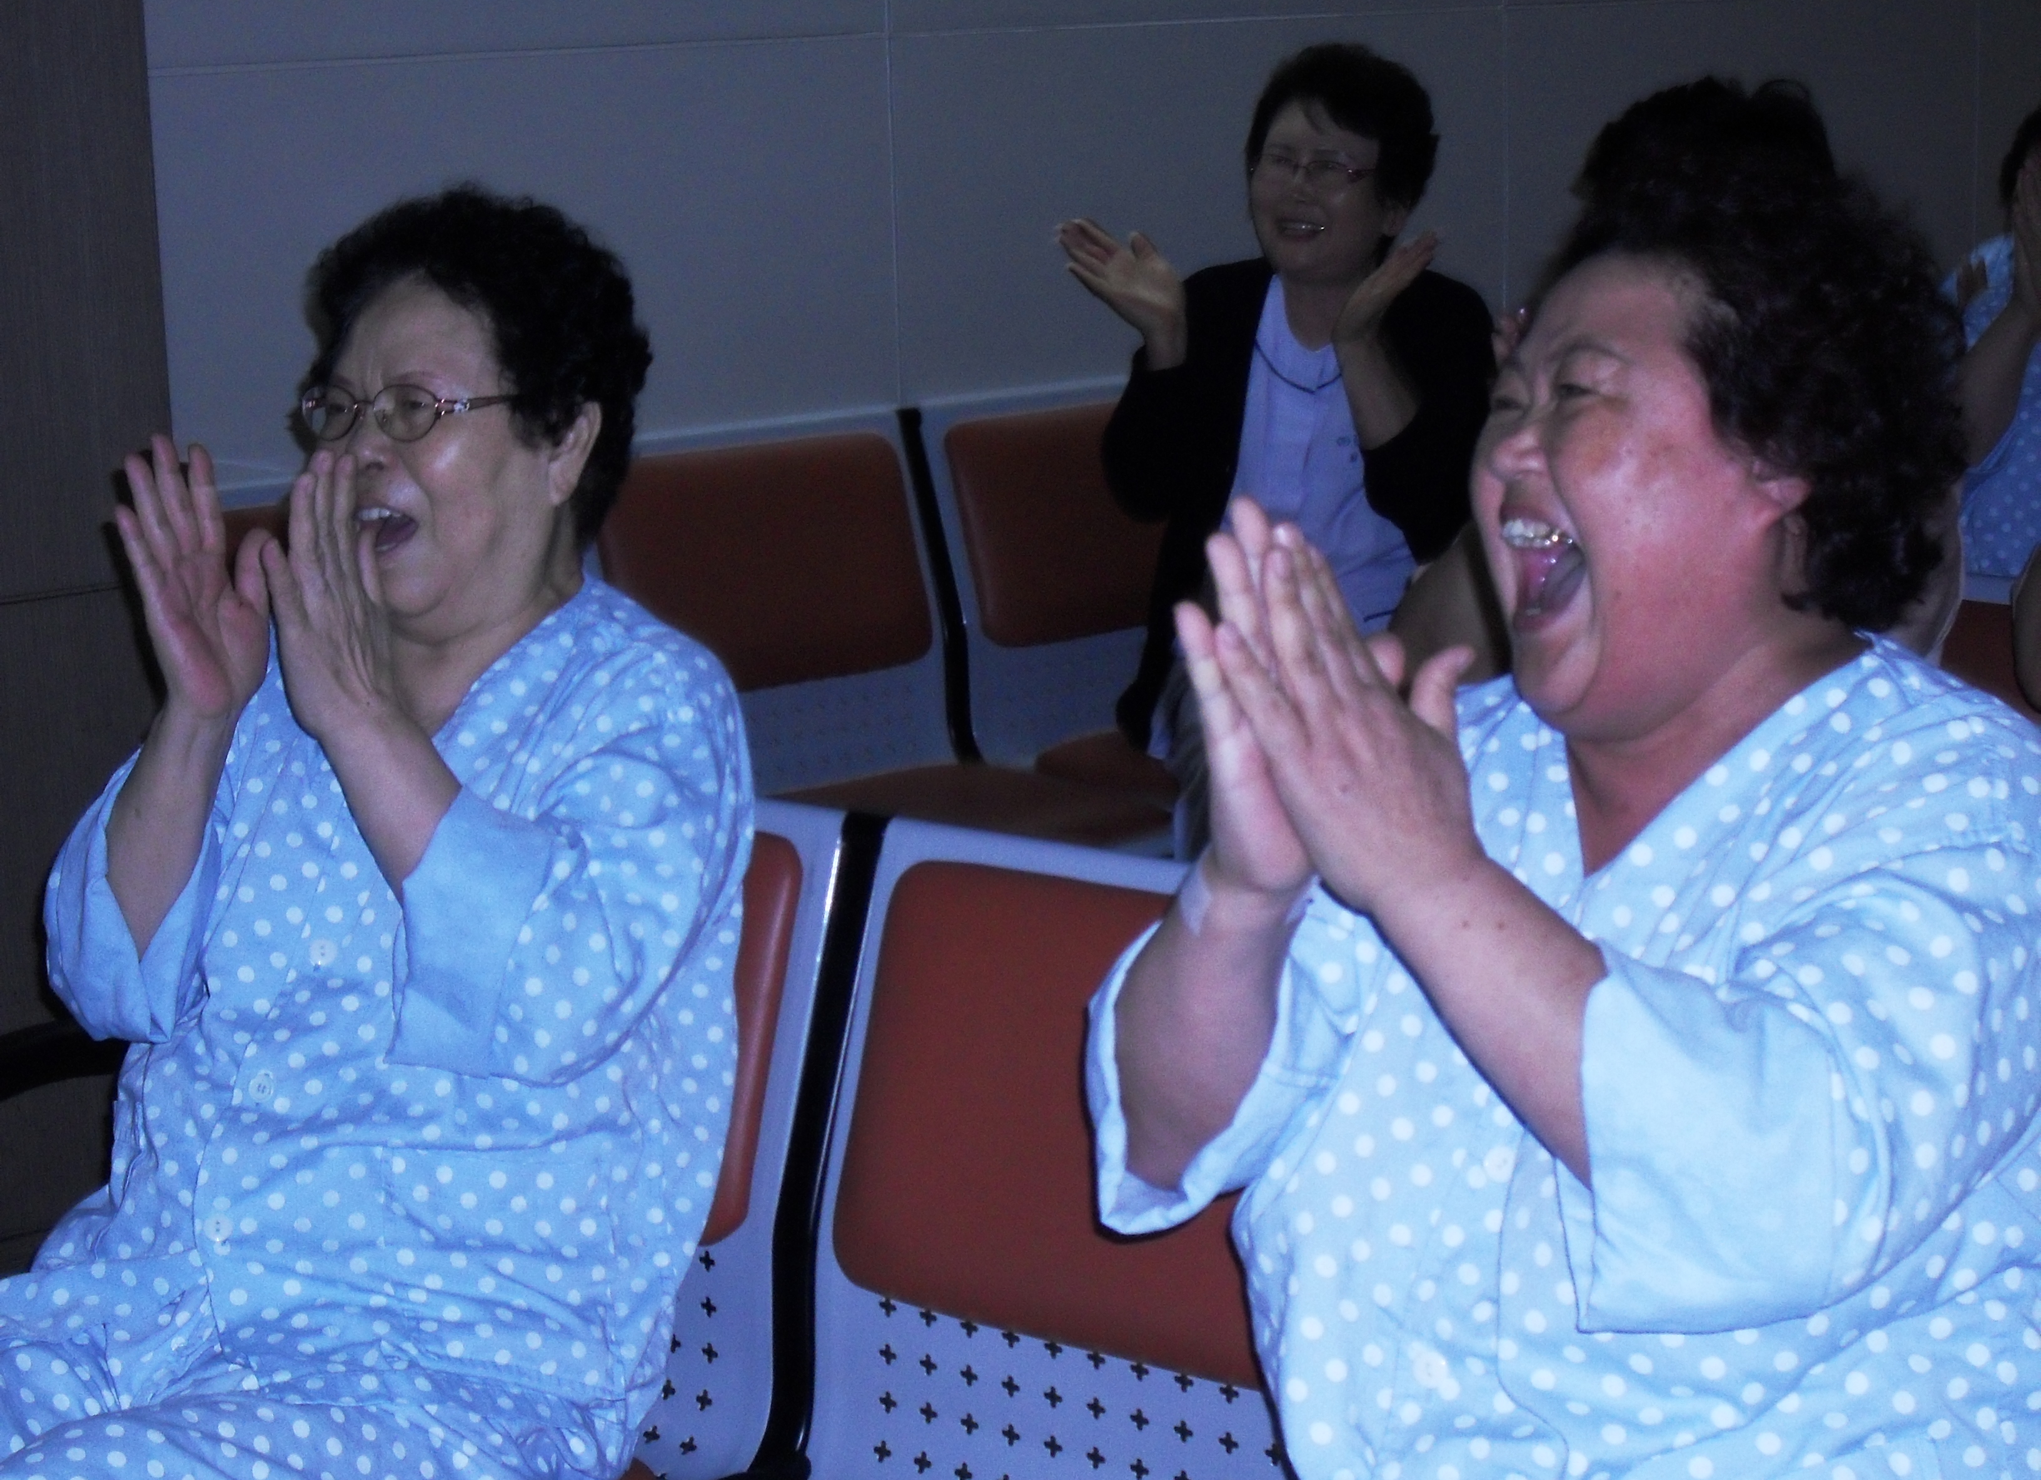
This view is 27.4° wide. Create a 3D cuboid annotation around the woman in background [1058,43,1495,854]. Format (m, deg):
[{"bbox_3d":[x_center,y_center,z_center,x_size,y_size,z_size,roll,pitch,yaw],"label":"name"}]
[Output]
[{"bbox_3d":[0.299,-0.098,4.252,0.480,1.170,0.660,1,11,16],"label":"woman in background"}]

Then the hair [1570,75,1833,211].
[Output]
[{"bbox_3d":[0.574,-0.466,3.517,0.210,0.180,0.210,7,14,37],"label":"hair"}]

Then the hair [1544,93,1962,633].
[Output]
[{"bbox_3d":[0.339,-0.164,1.930,0.200,0.225,0.190,-10,14,-37],"label":"hair"}]

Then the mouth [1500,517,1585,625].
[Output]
[{"bbox_3d":[0.230,-0.075,1.840,0.030,0.050,0.048,-10,13,-35],"label":"mouth"}]

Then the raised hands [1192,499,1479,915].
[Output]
[{"bbox_3d":[0.129,-0.014,1.700,0.090,0.170,0.115,8,14,40],"label":"raised hands"}]

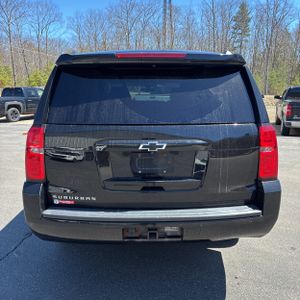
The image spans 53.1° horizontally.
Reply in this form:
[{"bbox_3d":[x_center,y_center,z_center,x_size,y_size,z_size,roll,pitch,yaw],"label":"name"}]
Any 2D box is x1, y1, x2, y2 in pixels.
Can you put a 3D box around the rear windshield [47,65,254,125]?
[{"bbox_3d":[0.012,-0.447,2.302,1.560,0.530,0.100,0,-11,0],"label":"rear windshield"}]

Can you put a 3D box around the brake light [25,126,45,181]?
[{"bbox_3d":[-0.880,0.009,2.341,0.170,0.420,0.210,0,11,0],"label":"brake light"}]

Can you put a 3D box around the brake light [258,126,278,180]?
[{"bbox_3d":[0.910,0.009,2.341,0.170,0.420,0.210,0,11,0],"label":"brake light"}]

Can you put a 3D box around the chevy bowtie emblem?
[{"bbox_3d":[0.021,-0.017,2.219,0.208,0.080,0.025,0,11,0],"label":"chevy bowtie emblem"}]

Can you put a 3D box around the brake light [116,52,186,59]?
[{"bbox_3d":[0.012,-0.686,2.192,0.510,0.038,0.040,0,11,0],"label":"brake light"}]

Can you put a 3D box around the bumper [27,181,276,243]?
[{"bbox_3d":[0.017,0.421,2.366,1.960,0.440,0.450,0,11,0],"label":"bumper"}]

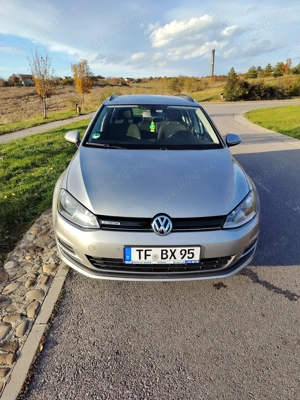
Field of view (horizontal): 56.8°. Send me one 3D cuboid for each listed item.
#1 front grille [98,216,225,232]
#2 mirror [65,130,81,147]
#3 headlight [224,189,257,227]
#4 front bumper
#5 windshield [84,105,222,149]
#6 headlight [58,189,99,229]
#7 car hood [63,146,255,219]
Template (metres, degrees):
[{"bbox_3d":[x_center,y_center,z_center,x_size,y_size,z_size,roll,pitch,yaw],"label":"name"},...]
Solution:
[{"bbox_3d":[0.084,0.167,1.933,0.900,0.115,0.110,0,22,-2],"label":"front grille"},{"bbox_3d":[-0.870,-0.712,3.146,0.193,0.160,0.150,0,22,-2],"label":"mirror"},{"bbox_3d":[0.706,0.054,2.129,0.395,0.165,0.440,0,22,-2],"label":"headlight"},{"bbox_3d":[0.077,0.325,2.164,1.760,0.470,0.520,0,22,-2],"label":"front bumper"},{"bbox_3d":[0.050,-0.821,3.040,1.440,0.405,0.760,0,22,-2],"label":"windshield"},{"bbox_3d":[-0.548,0.053,2.089,0.395,0.165,0.440,0,22,-2],"label":"headlight"},{"bbox_3d":[0.071,-0.199,2.368,1.550,0.310,1.110,0,22,-2],"label":"car hood"}]

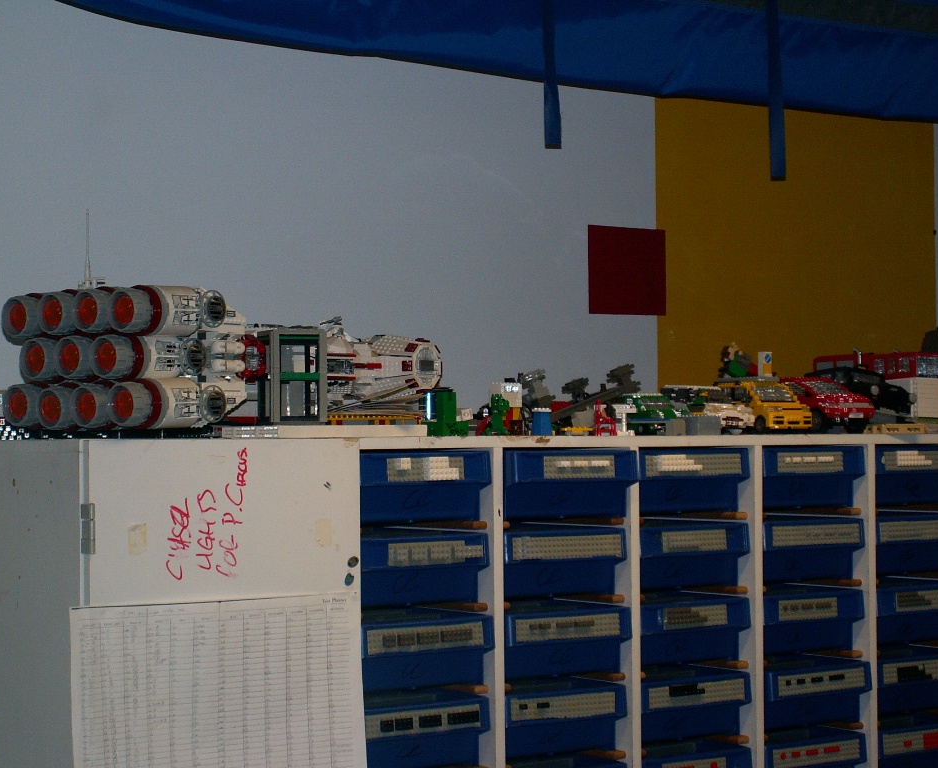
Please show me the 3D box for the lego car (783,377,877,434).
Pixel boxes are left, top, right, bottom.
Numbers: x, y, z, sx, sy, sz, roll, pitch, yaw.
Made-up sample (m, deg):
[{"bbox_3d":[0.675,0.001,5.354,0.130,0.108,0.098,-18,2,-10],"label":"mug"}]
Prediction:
[{"bbox_3d":[0.577,0.037,3.485,0.105,0.096,0.220,1,-2,-31],"label":"lego car"}]

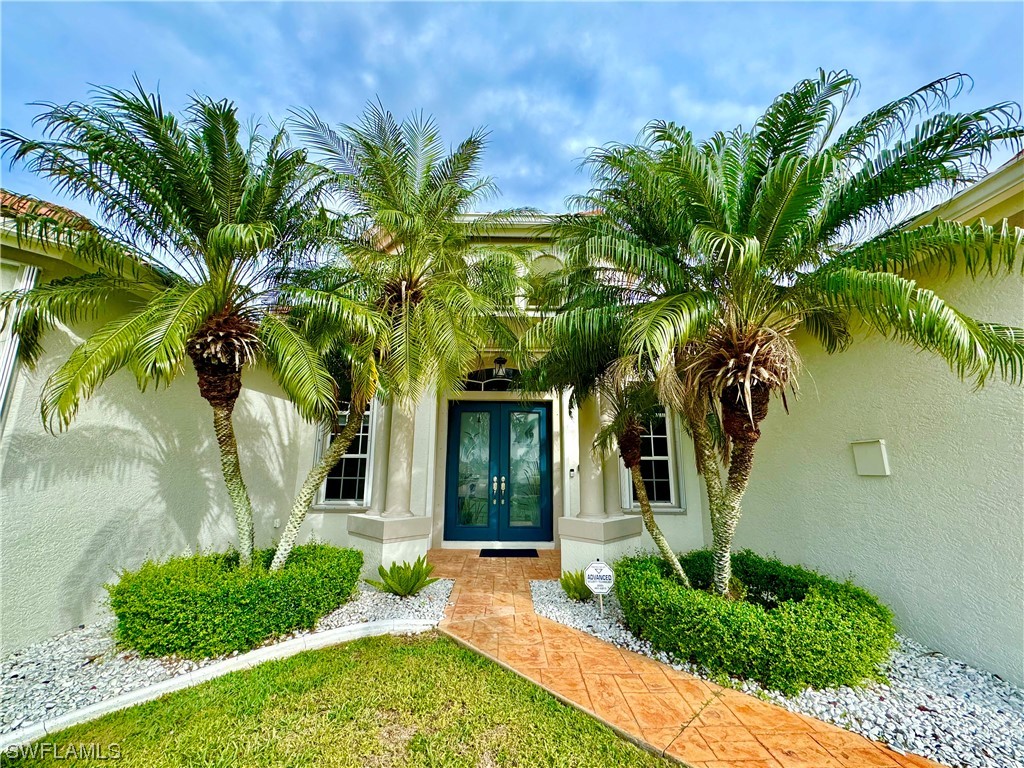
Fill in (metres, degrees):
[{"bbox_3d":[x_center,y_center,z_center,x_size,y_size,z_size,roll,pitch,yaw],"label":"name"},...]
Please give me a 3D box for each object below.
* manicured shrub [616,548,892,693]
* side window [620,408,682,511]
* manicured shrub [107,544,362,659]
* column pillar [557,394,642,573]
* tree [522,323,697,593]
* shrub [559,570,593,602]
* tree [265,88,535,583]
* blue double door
[{"bbox_3d":[1.988,1.966,3.807,1.920,0.500,2.350,0,-12,0],"label":"manicured shrub"},{"bbox_3d":[2.413,1.185,7.235,1.050,1.950,0.150,0,-12,0],"label":"side window"},{"bbox_3d":[-2.402,1.971,4.005,1.780,0.500,1.980,0,-12,0],"label":"manicured shrub"},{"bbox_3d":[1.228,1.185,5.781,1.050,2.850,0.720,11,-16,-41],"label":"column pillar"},{"bbox_3d":[1.125,0.777,4.825,2.050,3.200,1.850,0,-12,0],"label":"tree"},{"bbox_3d":[0.716,2.207,4.592,0.420,0.310,0.400,0,-12,0],"label":"shrub"},{"bbox_3d":[-1.329,-0.144,4.650,2.950,4.900,2.700,0,-12,0],"label":"tree"},{"bbox_3d":[-0.219,1.523,7.364,1.900,2.430,0.120,0,-12,0],"label":"blue double door"}]

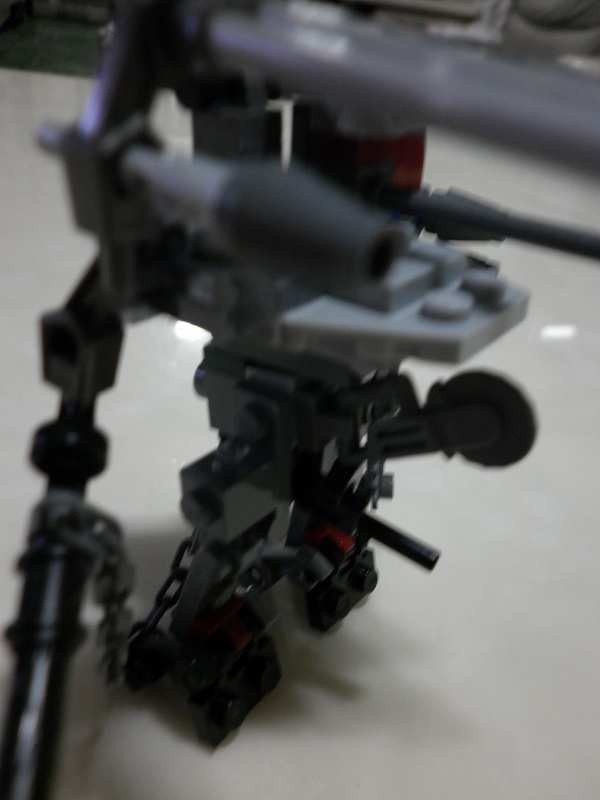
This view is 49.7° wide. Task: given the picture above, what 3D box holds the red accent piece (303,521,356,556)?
[{"bbox_3d":[0.005,0.024,0.110,0.010,0.004,0.008,24,39,33],"label":"red accent piece"}]

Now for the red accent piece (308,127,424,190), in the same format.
[{"bbox_3d":[0.009,-0.031,0.086,0.008,0.009,0.016,24,39,33],"label":"red accent piece"}]

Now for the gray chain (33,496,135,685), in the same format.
[{"bbox_3d":[-0.019,0.017,0.057,0.008,0.016,0.006,0,32,0],"label":"gray chain"}]

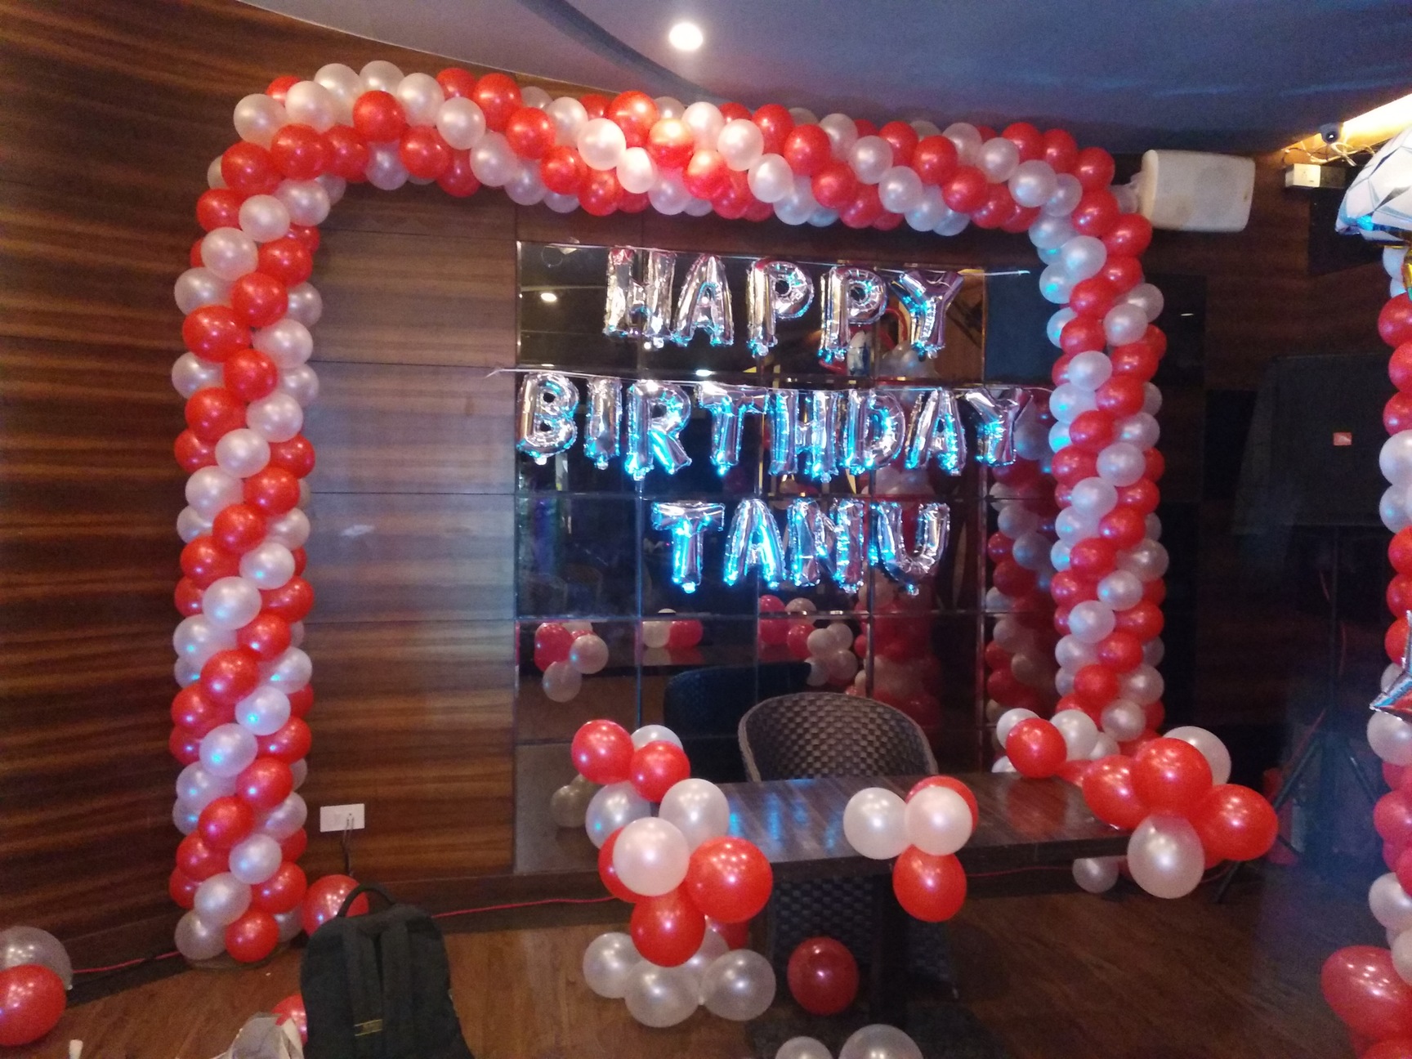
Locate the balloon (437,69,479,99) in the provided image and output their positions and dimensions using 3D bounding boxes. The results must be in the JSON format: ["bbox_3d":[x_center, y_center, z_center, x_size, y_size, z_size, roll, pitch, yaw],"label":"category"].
[{"bbox_3d":[-0.797,-1.405,3.406,0.160,0.160,0.160,0,0,-12],"label":"balloon"}]

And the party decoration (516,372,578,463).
[{"bbox_3d":[-0.552,-0.386,3.670,0.210,0.315,0.060,0,2,-11],"label":"party decoration"}]

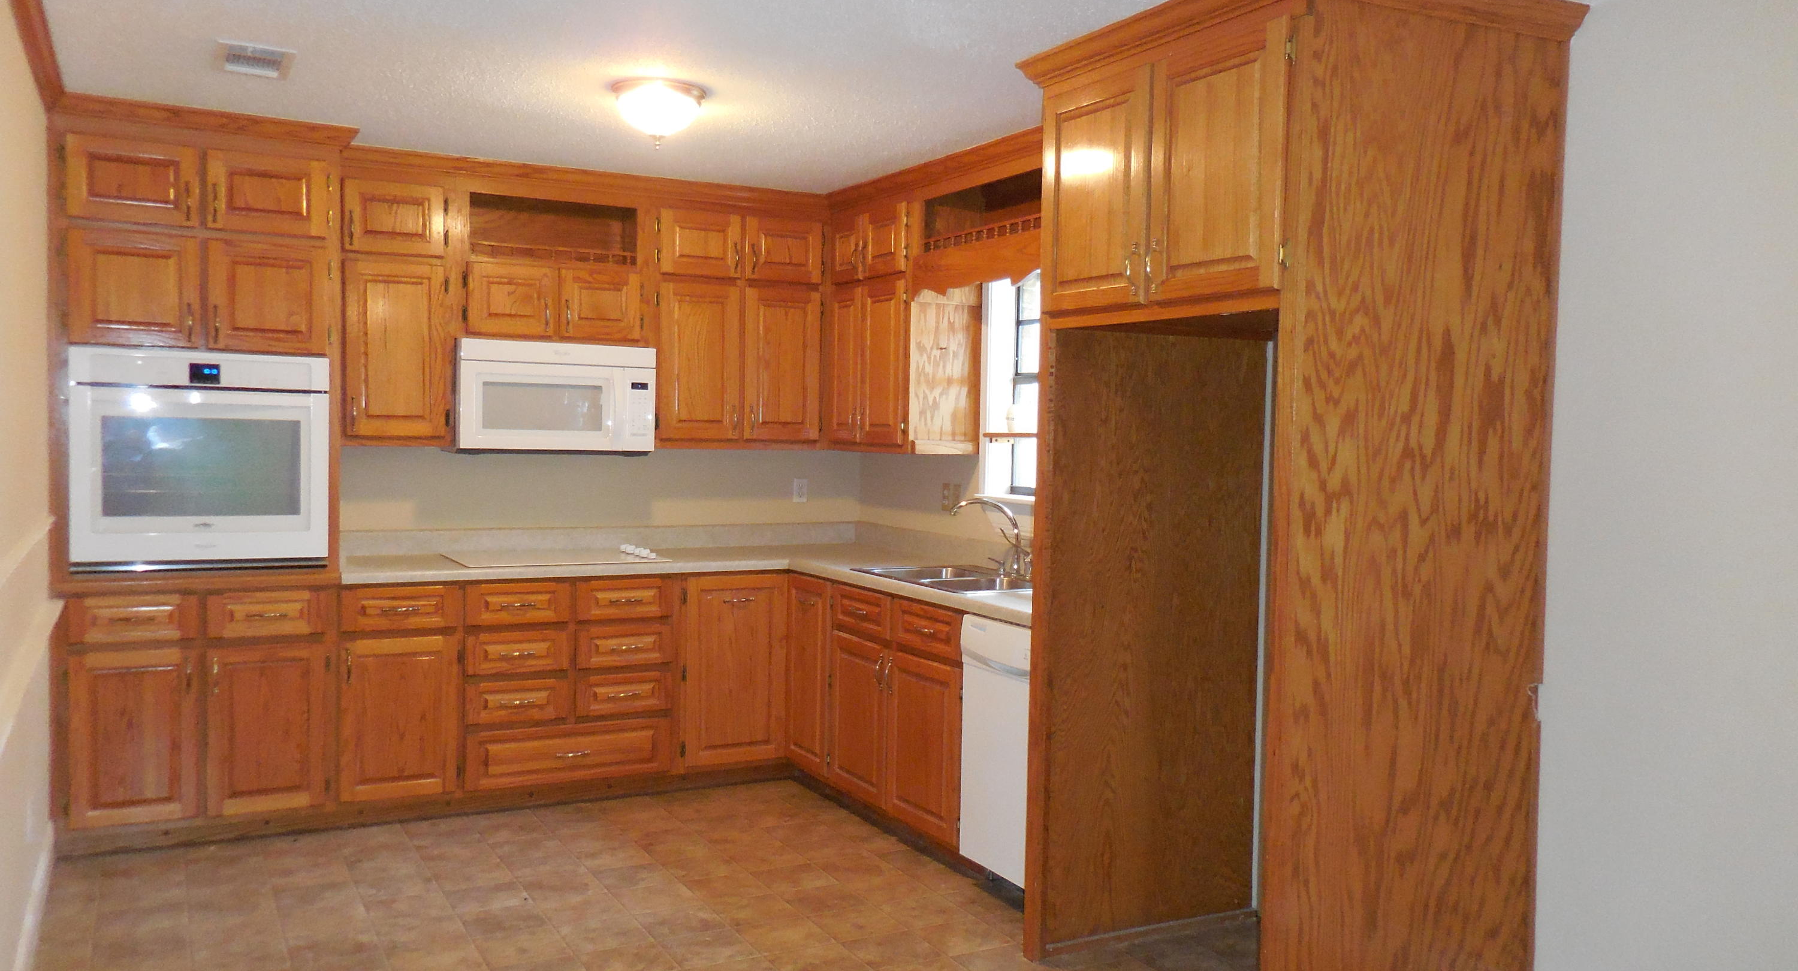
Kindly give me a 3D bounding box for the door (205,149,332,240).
[{"bbox_3d":[-2.128,-0.978,4.380,0.363,0.263,0.025,0,3,-25],"label":"door"}]

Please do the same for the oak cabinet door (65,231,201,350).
[{"bbox_3d":[-2.488,-0.638,4.228,0.367,0.365,0.025,0,3,-25],"label":"oak cabinet door"}]

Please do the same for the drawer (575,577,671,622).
[{"bbox_3d":[-1.160,0.430,5.197,0.377,0.157,0.450,0,3,-29],"label":"drawer"}]

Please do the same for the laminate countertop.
[{"bbox_3d":[-0.647,0.354,4.428,2.212,0.045,2.449,0,3,-27],"label":"laminate countertop"}]

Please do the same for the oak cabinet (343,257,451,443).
[{"bbox_3d":[-1.944,-0.506,4.996,0.376,0.670,0.330,0,3,-27],"label":"oak cabinet"}]

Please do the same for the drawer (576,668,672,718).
[{"bbox_3d":[-1.142,0.794,5.168,0.366,0.161,0.380,0,3,-27],"label":"drawer"}]

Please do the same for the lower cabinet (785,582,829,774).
[{"bbox_3d":[-0.113,0.748,5.272,0.590,0.735,0.380,0,3,-29],"label":"lower cabinet"}]

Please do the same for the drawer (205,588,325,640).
[{"bbox_3d":[-2.264,0.433,4.662,0.363,0.161,0.420,0,3,-24],"label":"drawer"}]

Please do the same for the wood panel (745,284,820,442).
[{"bbox_3d":[-0.496,-0.511,5.548,0.342,0.637,0.025,0,3,-25],"label":"wood panel"}]

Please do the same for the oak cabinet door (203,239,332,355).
[{"bbox_3d":[-2.135,-0.634,4.396,0.364,0.366,0.025,0,3,-25],"label":"oak cabinet door"}]

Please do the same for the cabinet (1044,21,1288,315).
[{"bbox_3d":[0.904,-0.725,3.293,0.720,0.640,0.900,0,3,-29],"label":"cabinet"}]

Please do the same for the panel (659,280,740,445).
[{"bbox_3d":[-0.824,-0.506,5.393,0.351,0.638,0.025,0,3,-25],"label":"panel"}]

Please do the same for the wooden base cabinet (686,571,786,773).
[{"bbox_3d":[-0.750,0.723,5.421,0.416,0.748,0.520,0,3,-24],"label":"wooden base cabinet"}]

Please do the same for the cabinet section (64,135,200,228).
[{"bbox_3d":[-2.481,-0.982,4.216,0.367,0.260,0.040,0,3,-27],"label":"cabinet section"}]

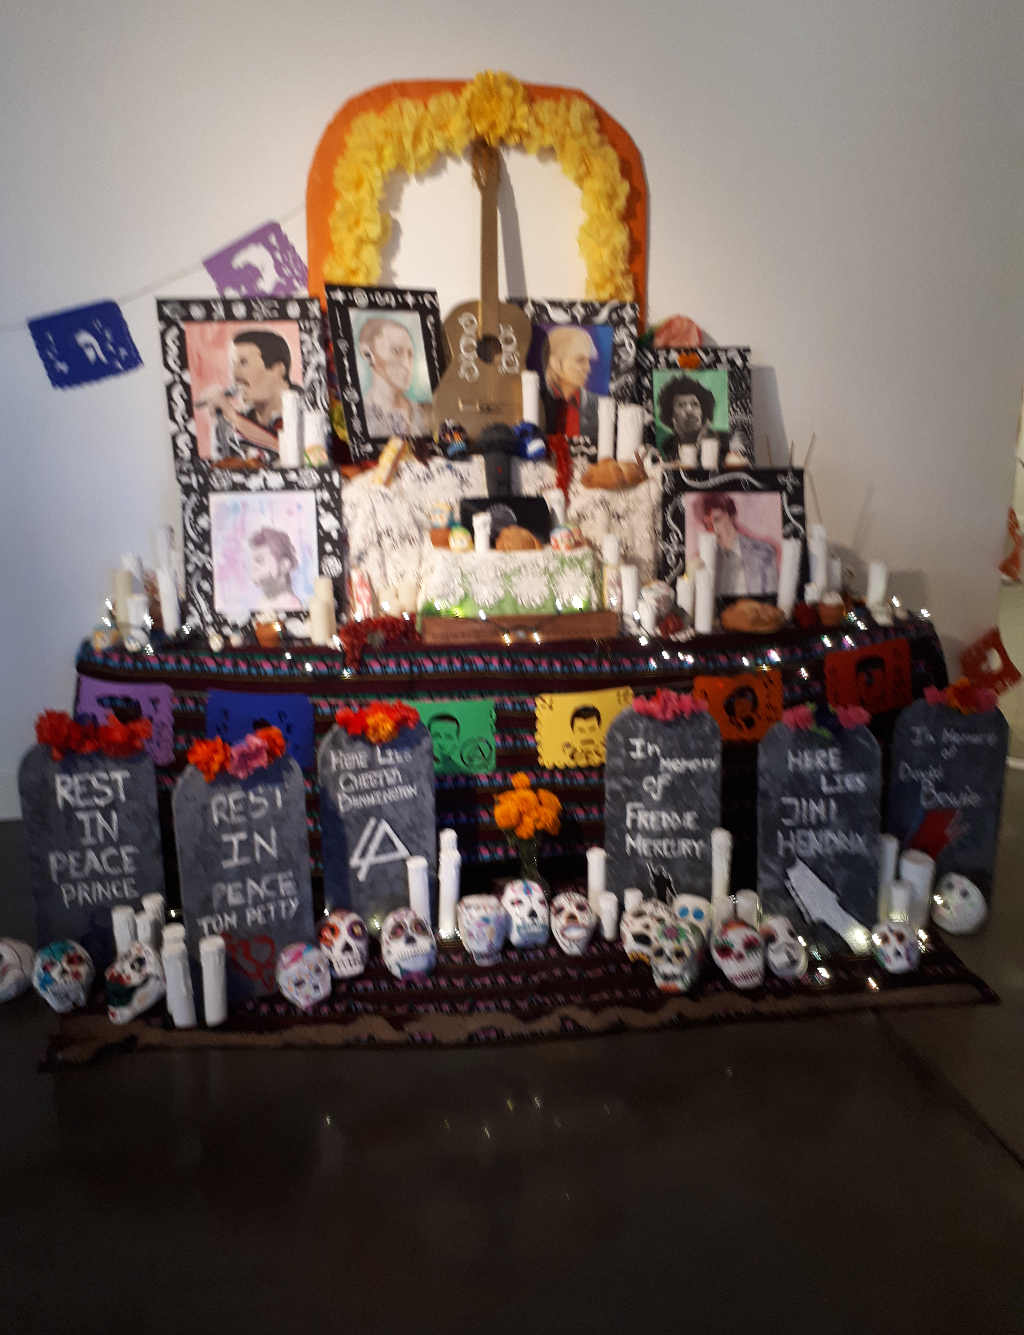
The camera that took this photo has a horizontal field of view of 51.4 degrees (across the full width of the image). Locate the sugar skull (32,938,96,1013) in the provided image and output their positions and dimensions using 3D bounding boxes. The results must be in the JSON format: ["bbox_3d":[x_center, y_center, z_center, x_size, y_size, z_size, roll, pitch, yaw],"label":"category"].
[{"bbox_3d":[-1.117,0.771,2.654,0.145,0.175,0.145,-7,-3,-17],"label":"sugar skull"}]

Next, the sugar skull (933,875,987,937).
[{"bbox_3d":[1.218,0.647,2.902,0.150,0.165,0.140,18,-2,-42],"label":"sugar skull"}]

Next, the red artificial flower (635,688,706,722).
[{"bbox_3d":[0.431,0.105,2.917,0.195,0.080,0.085,-3,16,-5],"label":"red artificial flower"}]

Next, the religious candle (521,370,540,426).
[{"bbox_3d":[0.059,-0.820,3.356,0.055,0.225,0.055,-2,15,-6],"label":"religious candle"}]

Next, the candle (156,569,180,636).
[{"bbox_3d":[-0.878,-0.166,2.719,0.046,0.166,0.046,-2,16,-2],"label":"candle"}]

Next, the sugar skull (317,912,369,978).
[{"bbox_3d":[-0.423,0.697,2.680,0.125,0.155,0.135,-4,-3,-12],"label":"sugar skull"}]

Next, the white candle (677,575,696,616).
[{"bbox_3d":[0.550,-0.224,3.366,0.053,0.145,0.053,-3,16,-5],"label":"white candle"}]

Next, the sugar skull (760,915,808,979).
[{"bbox_3d":[0.625,0.643,2.448,0.108,0.145,0.130,-9,-1,9],"label":"sugar skull"}]

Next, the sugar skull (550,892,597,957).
[{"bbox_3d":[0.170,0.668,2.824,0.123,0.168,0.120,1,5,8],"label":"sugar skull"}]

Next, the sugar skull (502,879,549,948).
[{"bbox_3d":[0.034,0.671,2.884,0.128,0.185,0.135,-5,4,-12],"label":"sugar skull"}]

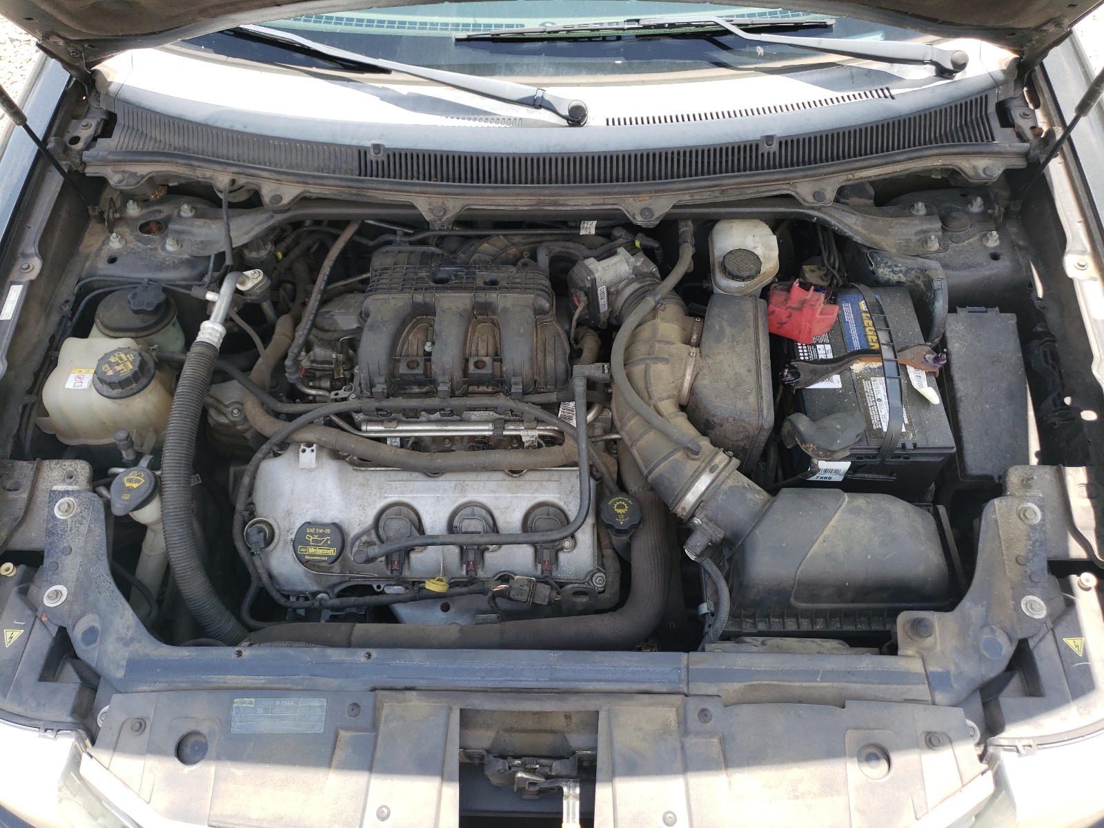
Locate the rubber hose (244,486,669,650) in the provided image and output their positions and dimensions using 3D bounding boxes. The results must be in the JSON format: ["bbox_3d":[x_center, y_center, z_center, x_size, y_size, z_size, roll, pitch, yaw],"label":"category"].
[{"bbox_3d":[-0.125,0.210,1.150,0.570,0.080,0.260,0,57,0],"label":"rubber hose"}]

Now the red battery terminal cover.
[{"bbox_3d":[0.363,-0.148,1.215,0.100,0.055,0.075,-12,54,-8],"label":"red battery terminal cover"}]

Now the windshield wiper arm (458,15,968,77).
[{"bbox_3d":[0.259,-0.602,1.343,0.823,0.057,0.060,3,73,2],"label":"windshield wiper arm"}]

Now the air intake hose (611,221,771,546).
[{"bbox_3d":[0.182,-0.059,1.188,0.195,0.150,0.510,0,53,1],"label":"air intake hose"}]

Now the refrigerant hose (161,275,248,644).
[{"bbox_3d":[-0.450,0.050,1.140,0.120,0.165,0.520,0,57,0],"label":"refrigerant hose"}]

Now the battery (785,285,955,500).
[{"bbox_3d":[0.452,-0.022,1.282,0.192,0.192,0.306,0,53,1],"label":"battery"}]

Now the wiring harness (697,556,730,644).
[{"bbox_3d":[0.208,0.240,1.070,0.045,0.100,0.085,0,57,0],"label":"wiring harness"}]

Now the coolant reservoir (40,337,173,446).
[{"bbox_3d":[-0.626,-0.029,1.170,0.150,0.140,0.125,0,57,0],"label":"coolant reservoir"}]

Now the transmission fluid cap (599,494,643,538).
[{"bbox_3d":[0.098,0.147,1.177,0.058,0.032,0.058,0,53,1],"label":"transmission fluid cap"}]

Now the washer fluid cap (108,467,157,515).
[{"bbox_3d":[-0.560,0.103,1.110,0.056,0.028,0.060,24,71,9],"label":"washer fluid cap"}]

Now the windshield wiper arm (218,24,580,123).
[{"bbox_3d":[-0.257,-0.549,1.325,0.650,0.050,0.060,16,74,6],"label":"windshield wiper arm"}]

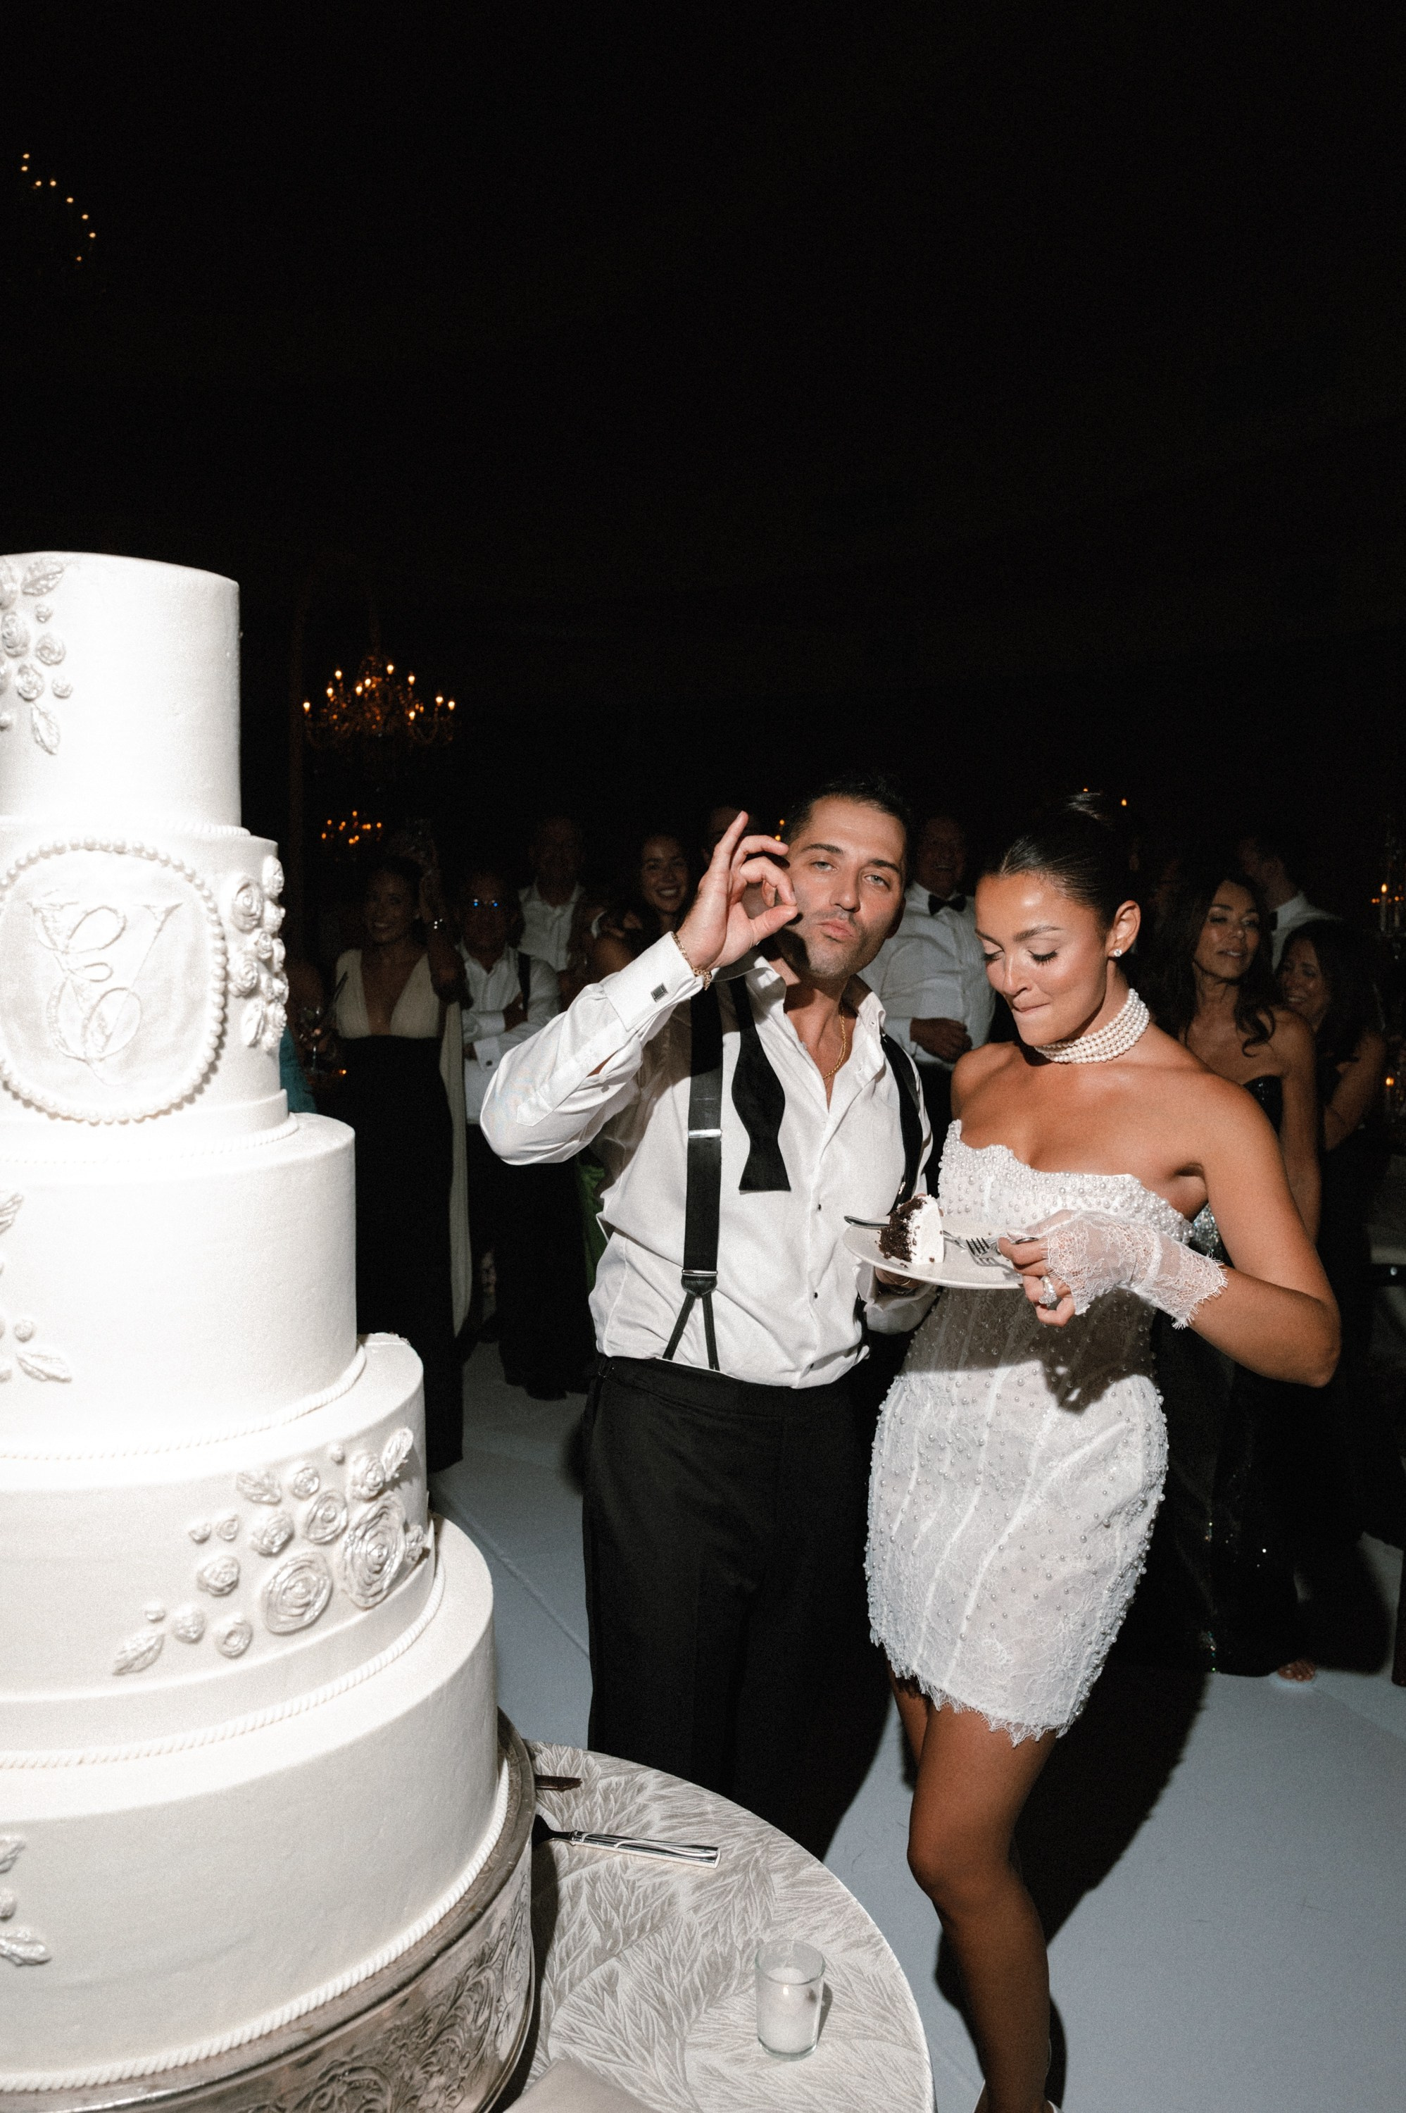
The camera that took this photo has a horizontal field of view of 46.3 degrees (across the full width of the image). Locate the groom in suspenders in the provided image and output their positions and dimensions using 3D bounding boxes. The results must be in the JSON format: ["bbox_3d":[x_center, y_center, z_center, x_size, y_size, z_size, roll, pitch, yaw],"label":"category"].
[{"bbox_3d":[0.015,0.559,2.025,0.580,1.790,0.480,-4,8,-30],"label":"groom in suspenders"}]

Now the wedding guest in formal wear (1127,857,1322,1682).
[{"bbox_3d":[1.100,0.441,3.421,0.470,1.680,0.380,4,8,27],"label":"wedding guest in formal wear"}]

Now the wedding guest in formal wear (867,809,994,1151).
[{"bbox_3d":[0.665,0.207,4.812,0.540,1.800,0.400,-1,7,-8],"label":"wedding guest in formal wear"}]

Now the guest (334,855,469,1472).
[{"bbox_3d":[-0.800,0.316,4.423,0.480,1.680,0.400,0,7,-3],"label":"guest"}]

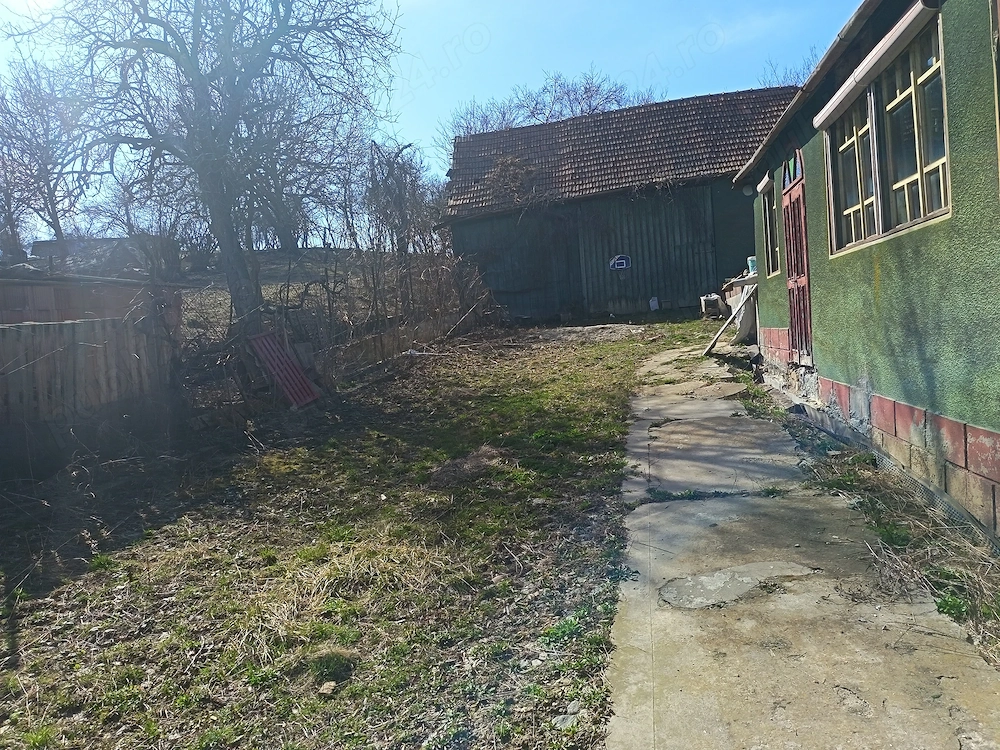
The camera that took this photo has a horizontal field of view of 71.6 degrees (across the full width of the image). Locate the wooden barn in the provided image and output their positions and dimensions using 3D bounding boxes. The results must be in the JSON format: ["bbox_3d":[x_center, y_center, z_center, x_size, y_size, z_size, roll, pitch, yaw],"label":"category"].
[{"bbox_3d":[4.279,-5.225,22.153,11.000,6.480,5.800,-4,4,12],"label":"wooden barn"}]

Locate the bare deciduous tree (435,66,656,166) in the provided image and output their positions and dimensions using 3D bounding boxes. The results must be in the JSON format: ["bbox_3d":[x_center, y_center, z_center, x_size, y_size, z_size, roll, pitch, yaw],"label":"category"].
[{"bbox_3d":[2.024,-9.007,31.940,10.000,10.170,9.500,-4,4,12],"label":"bare deciduous tree"}]

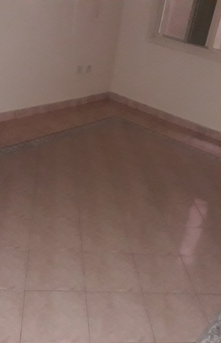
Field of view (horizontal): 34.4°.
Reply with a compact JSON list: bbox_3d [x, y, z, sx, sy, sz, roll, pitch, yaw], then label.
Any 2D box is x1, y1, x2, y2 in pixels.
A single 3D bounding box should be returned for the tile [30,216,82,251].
[{"bbox_3d":[-0.355,0.411,2.318,0.317,0.010,0.317,5,27,-11],"label":"tile"}]

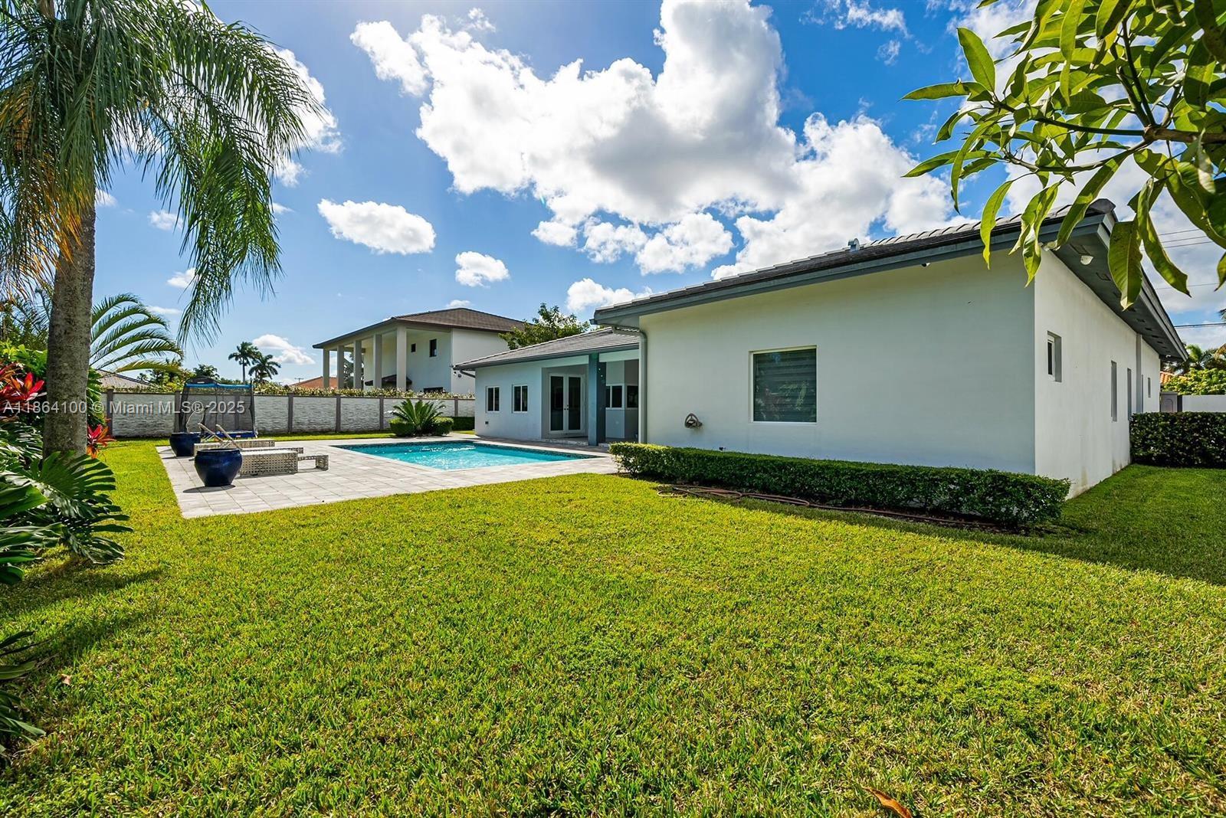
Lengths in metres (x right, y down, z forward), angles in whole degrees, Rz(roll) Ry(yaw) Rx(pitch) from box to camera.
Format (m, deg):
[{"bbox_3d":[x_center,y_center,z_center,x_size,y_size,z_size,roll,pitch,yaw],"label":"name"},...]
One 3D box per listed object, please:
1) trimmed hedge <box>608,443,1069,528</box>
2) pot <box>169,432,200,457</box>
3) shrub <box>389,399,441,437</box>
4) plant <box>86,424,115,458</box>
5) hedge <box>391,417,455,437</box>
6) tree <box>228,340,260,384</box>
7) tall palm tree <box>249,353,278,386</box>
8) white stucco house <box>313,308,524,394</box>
[{"bbox_3d":[2.426,0.945,7.047,6.150,0.540,0.550,0,0,43],"label":"trimmed hedge"},{"bbox_3d":[-10.606,0.904,11.817,0.750,0.550,0.750,0,0,-43],"label":"pot"},{"bbox_3d":[-9.151,0.356,22.180,2.300,1.750,2.300,0,0,-43],"label":"shrub"},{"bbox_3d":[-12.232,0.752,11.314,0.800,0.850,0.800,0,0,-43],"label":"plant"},{"bbox_3d":[-9.062,0.874,22.738,2.600,0.720,2.600,0,0,-43],"label":"hedge"},{"bbox_3d":[-54.187,-4.279,70.029,4.900,11.500,4.900,0,0,-43],"label":"tree"},{"bbox_3d":[-51.235,-3.329,70.024,4.600,9.600,4.600,0,0,-43],"label":"tall palm tree"},{"bbox_3d":[-15.212,-4.152,45.528,18.000,11.000,20.000,0,0,-44],"label":"white stucco house"}]

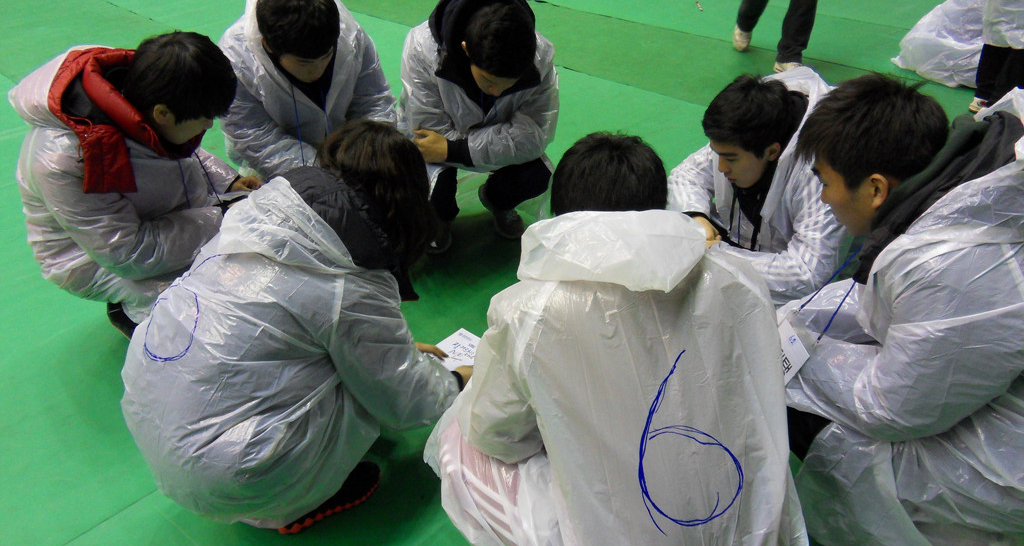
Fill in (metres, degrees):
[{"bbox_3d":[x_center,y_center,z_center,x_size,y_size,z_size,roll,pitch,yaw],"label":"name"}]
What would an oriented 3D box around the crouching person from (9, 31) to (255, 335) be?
[{"bbox_3d":[-0.952,-0.224,1.954,0.620,0.860,0.540,9,35,14],"label":"crouching person"}]

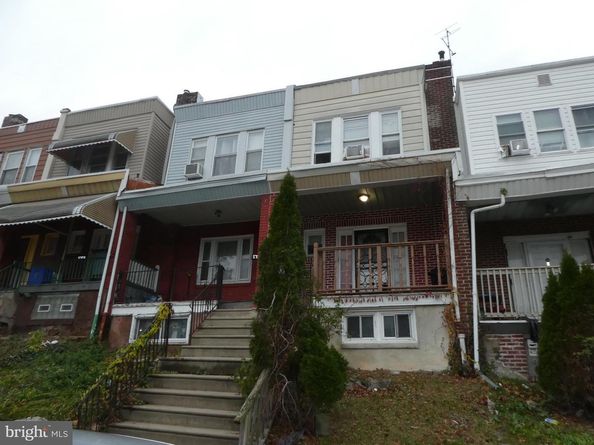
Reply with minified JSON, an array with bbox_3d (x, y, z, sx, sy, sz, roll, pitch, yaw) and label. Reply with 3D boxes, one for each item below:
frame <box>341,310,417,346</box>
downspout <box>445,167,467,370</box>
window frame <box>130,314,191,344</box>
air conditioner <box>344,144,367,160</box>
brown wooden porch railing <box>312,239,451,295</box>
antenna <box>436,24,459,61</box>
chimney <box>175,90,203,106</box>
[{"bbox_3d":[1.591,2.047,7.937,1.415,0.720,0.140,-5,-20,18],"label":"frame"},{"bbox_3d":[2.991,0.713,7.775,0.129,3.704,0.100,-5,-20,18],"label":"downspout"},{"bbox_3d":[-3.123,2.463,9.462,1.566,0.640,0.130,-5,-20,18],"label":"window frame"},{"bbox_3d":[1.623,-1.850,11.370,0.494,0.385,0.420,-5,-20,18],"label":"air conditioner"},{"bbox_3d":[1.699,0.926,8.512,2.742,1.087,0.110,-4,-22,17],"label":"brown wooden porch railing"},{"bbox_3d":[4.335,-5.116,11.759,0.620,1.130,0.420,-15,-25,40],"label":"antenna"},{"bbox_3d":[-3.753,-4.151,14.447,0.830,0.620,0.420,-5,-20,18],"label":"chimney"}]

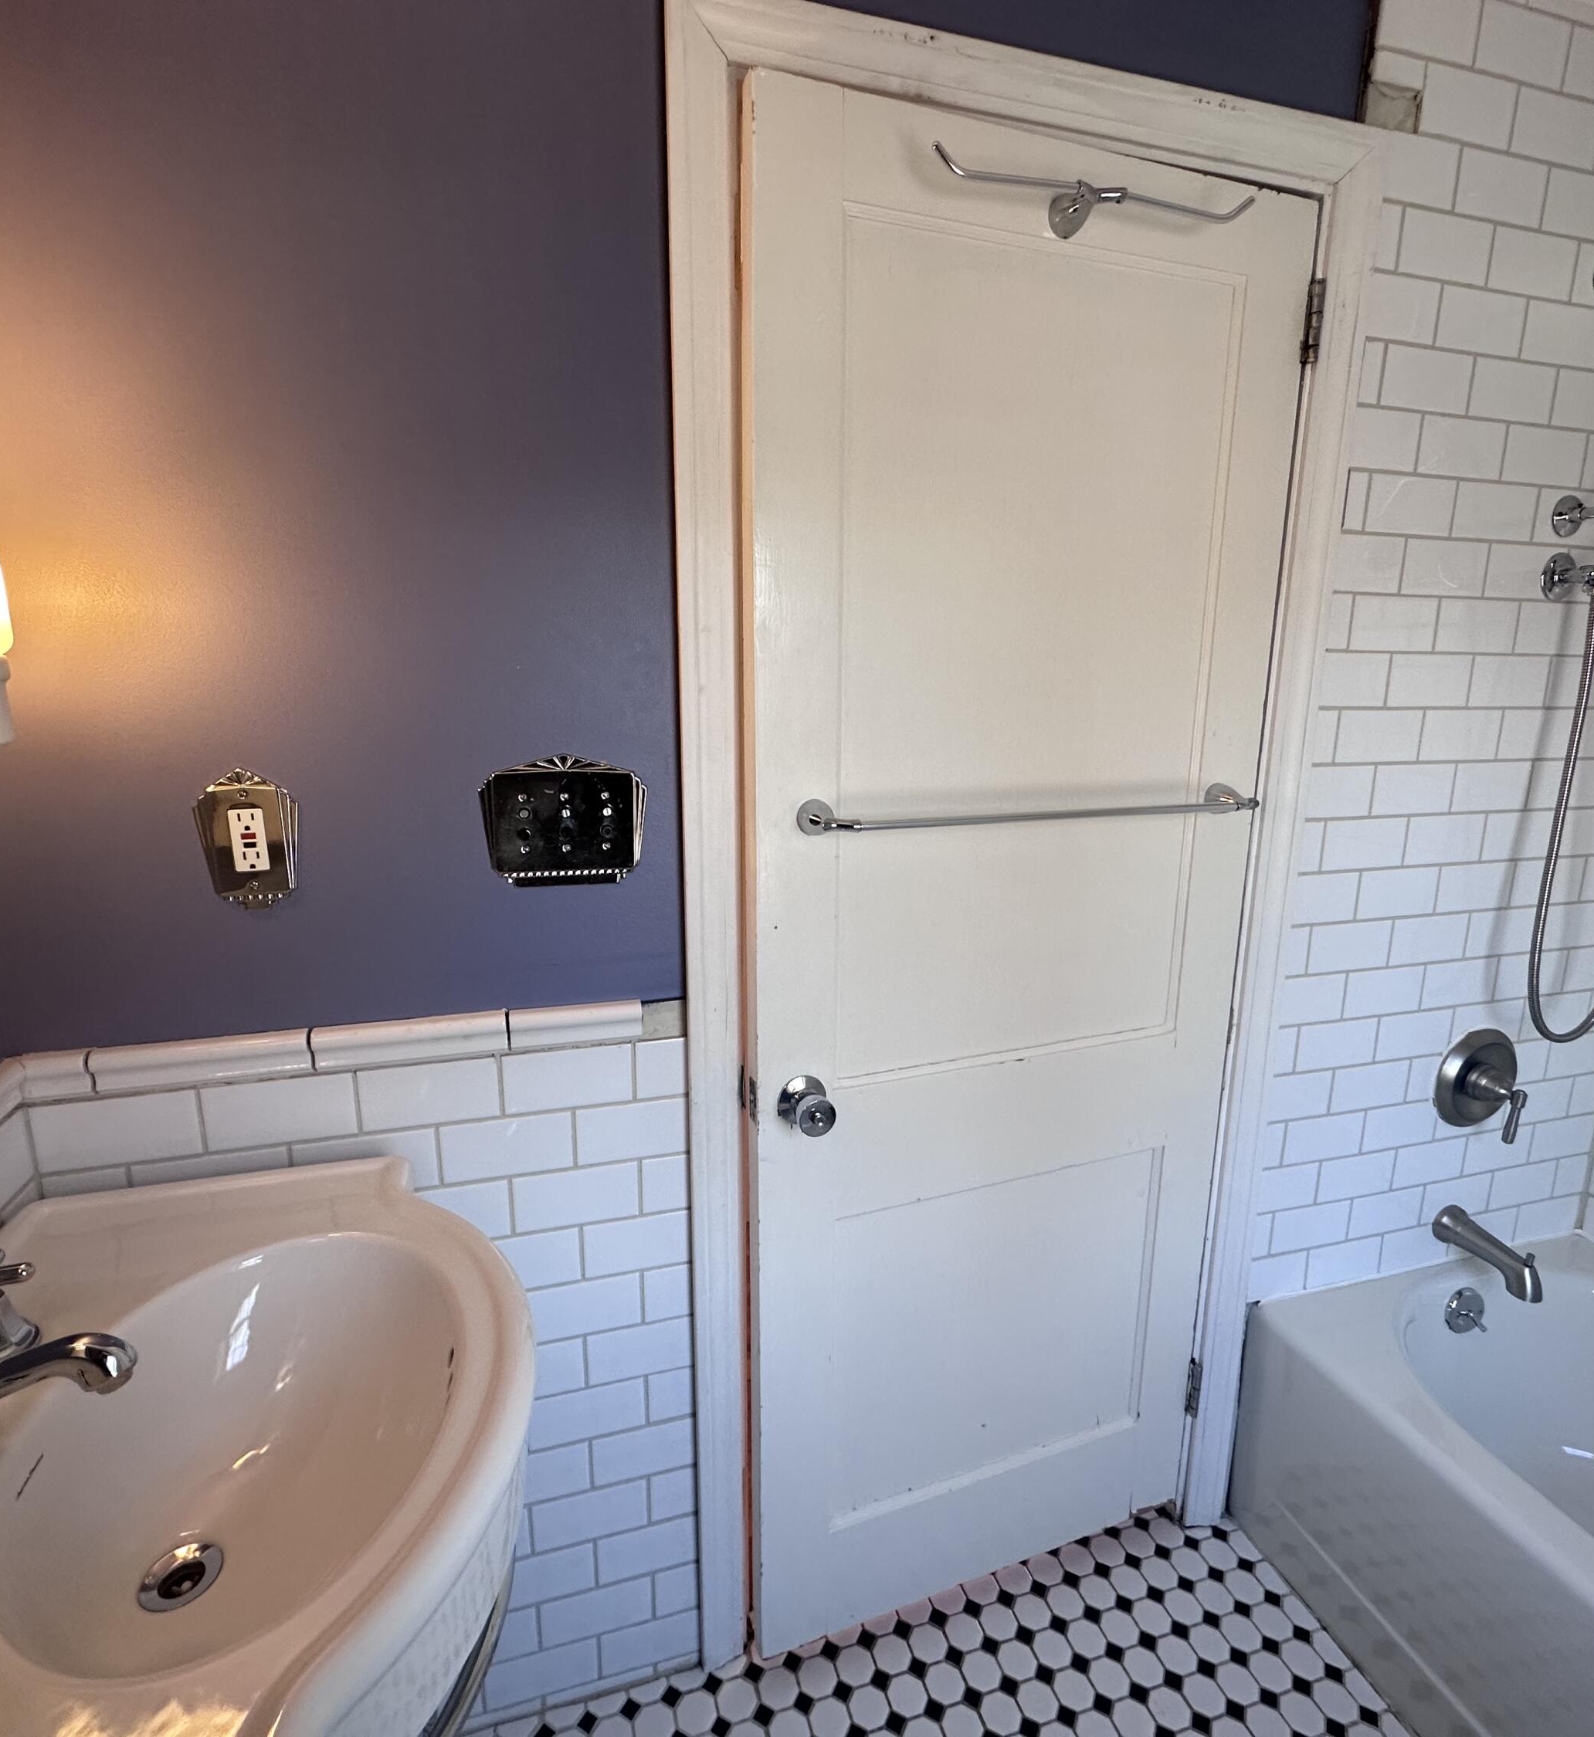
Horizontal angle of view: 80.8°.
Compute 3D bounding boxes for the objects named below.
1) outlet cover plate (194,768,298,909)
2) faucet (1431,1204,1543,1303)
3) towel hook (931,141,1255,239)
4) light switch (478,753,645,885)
[{"bbox_3d":[-0.570,-0.029,0.978,0.096,0.150,0.014,-3,13,-17],"label":"outlet cover plate"},{"bbox_3d":[1.158,0.642,1.554,0.070,0.090,0.160,-3,13,-17],"label":"faucet"},{"bbox_3d":[0.342,-0.760,1.071,0.420,0.062,0.062,-4,13,-20],"label":"towel hook"},{"bbox_3d":[-0.263,-0.053,1.069,0.185,0.153,0.016,-3,13,-17],"label":"light switch"}]

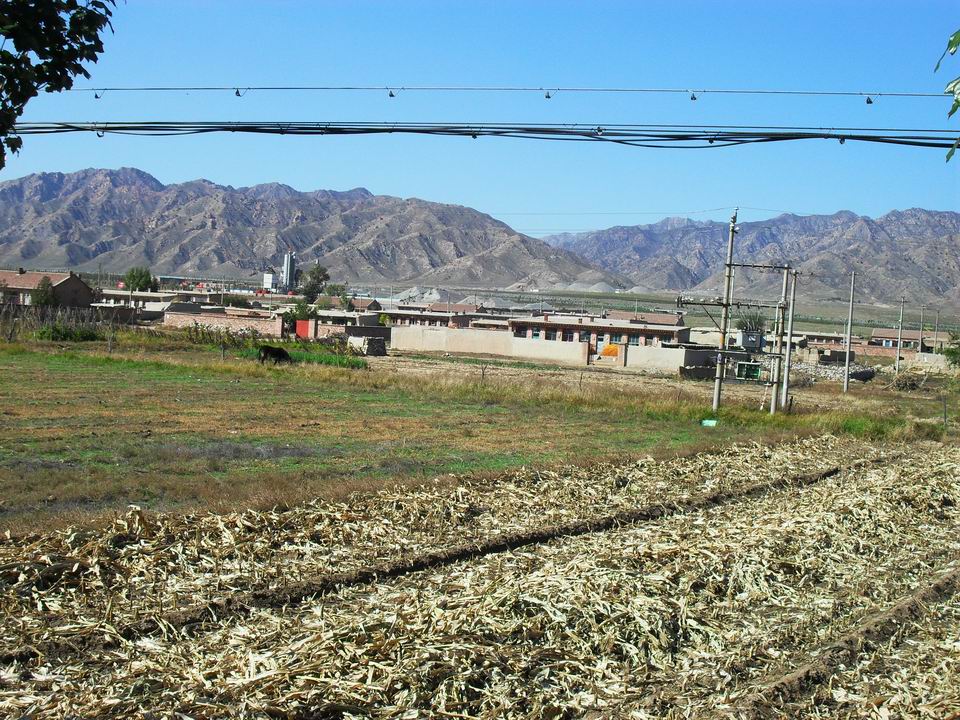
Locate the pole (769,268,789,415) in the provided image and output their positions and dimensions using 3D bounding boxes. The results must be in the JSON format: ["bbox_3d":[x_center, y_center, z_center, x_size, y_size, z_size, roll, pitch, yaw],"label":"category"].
[{"bbox_3d":[13.038,-0.858,59.002,0.260,6.490,0.260,5,4,17],"label":"pole"}]

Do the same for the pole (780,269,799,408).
[{"bbox_3d":[14.547,-0.941,63.801,0.230,6.520,0.230,3,3,0],"label":"pole"}]

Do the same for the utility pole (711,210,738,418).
[{"bbox_3d":[10.752,-2.137,59.528,0.300,8.950,0.300,6,4,17],"label":"utility pole"}]

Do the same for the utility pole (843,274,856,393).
[{"bbox_3d":[20.373,-1.524,74.796,0.230,6.690,0.230,3,4,0],"label":"utility pole"}]

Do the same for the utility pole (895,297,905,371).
[{"bbox_3d":[34.596,-1.948,111.802,0.250,6.480,0.250,3,3,0],"label":"utility pole"}]

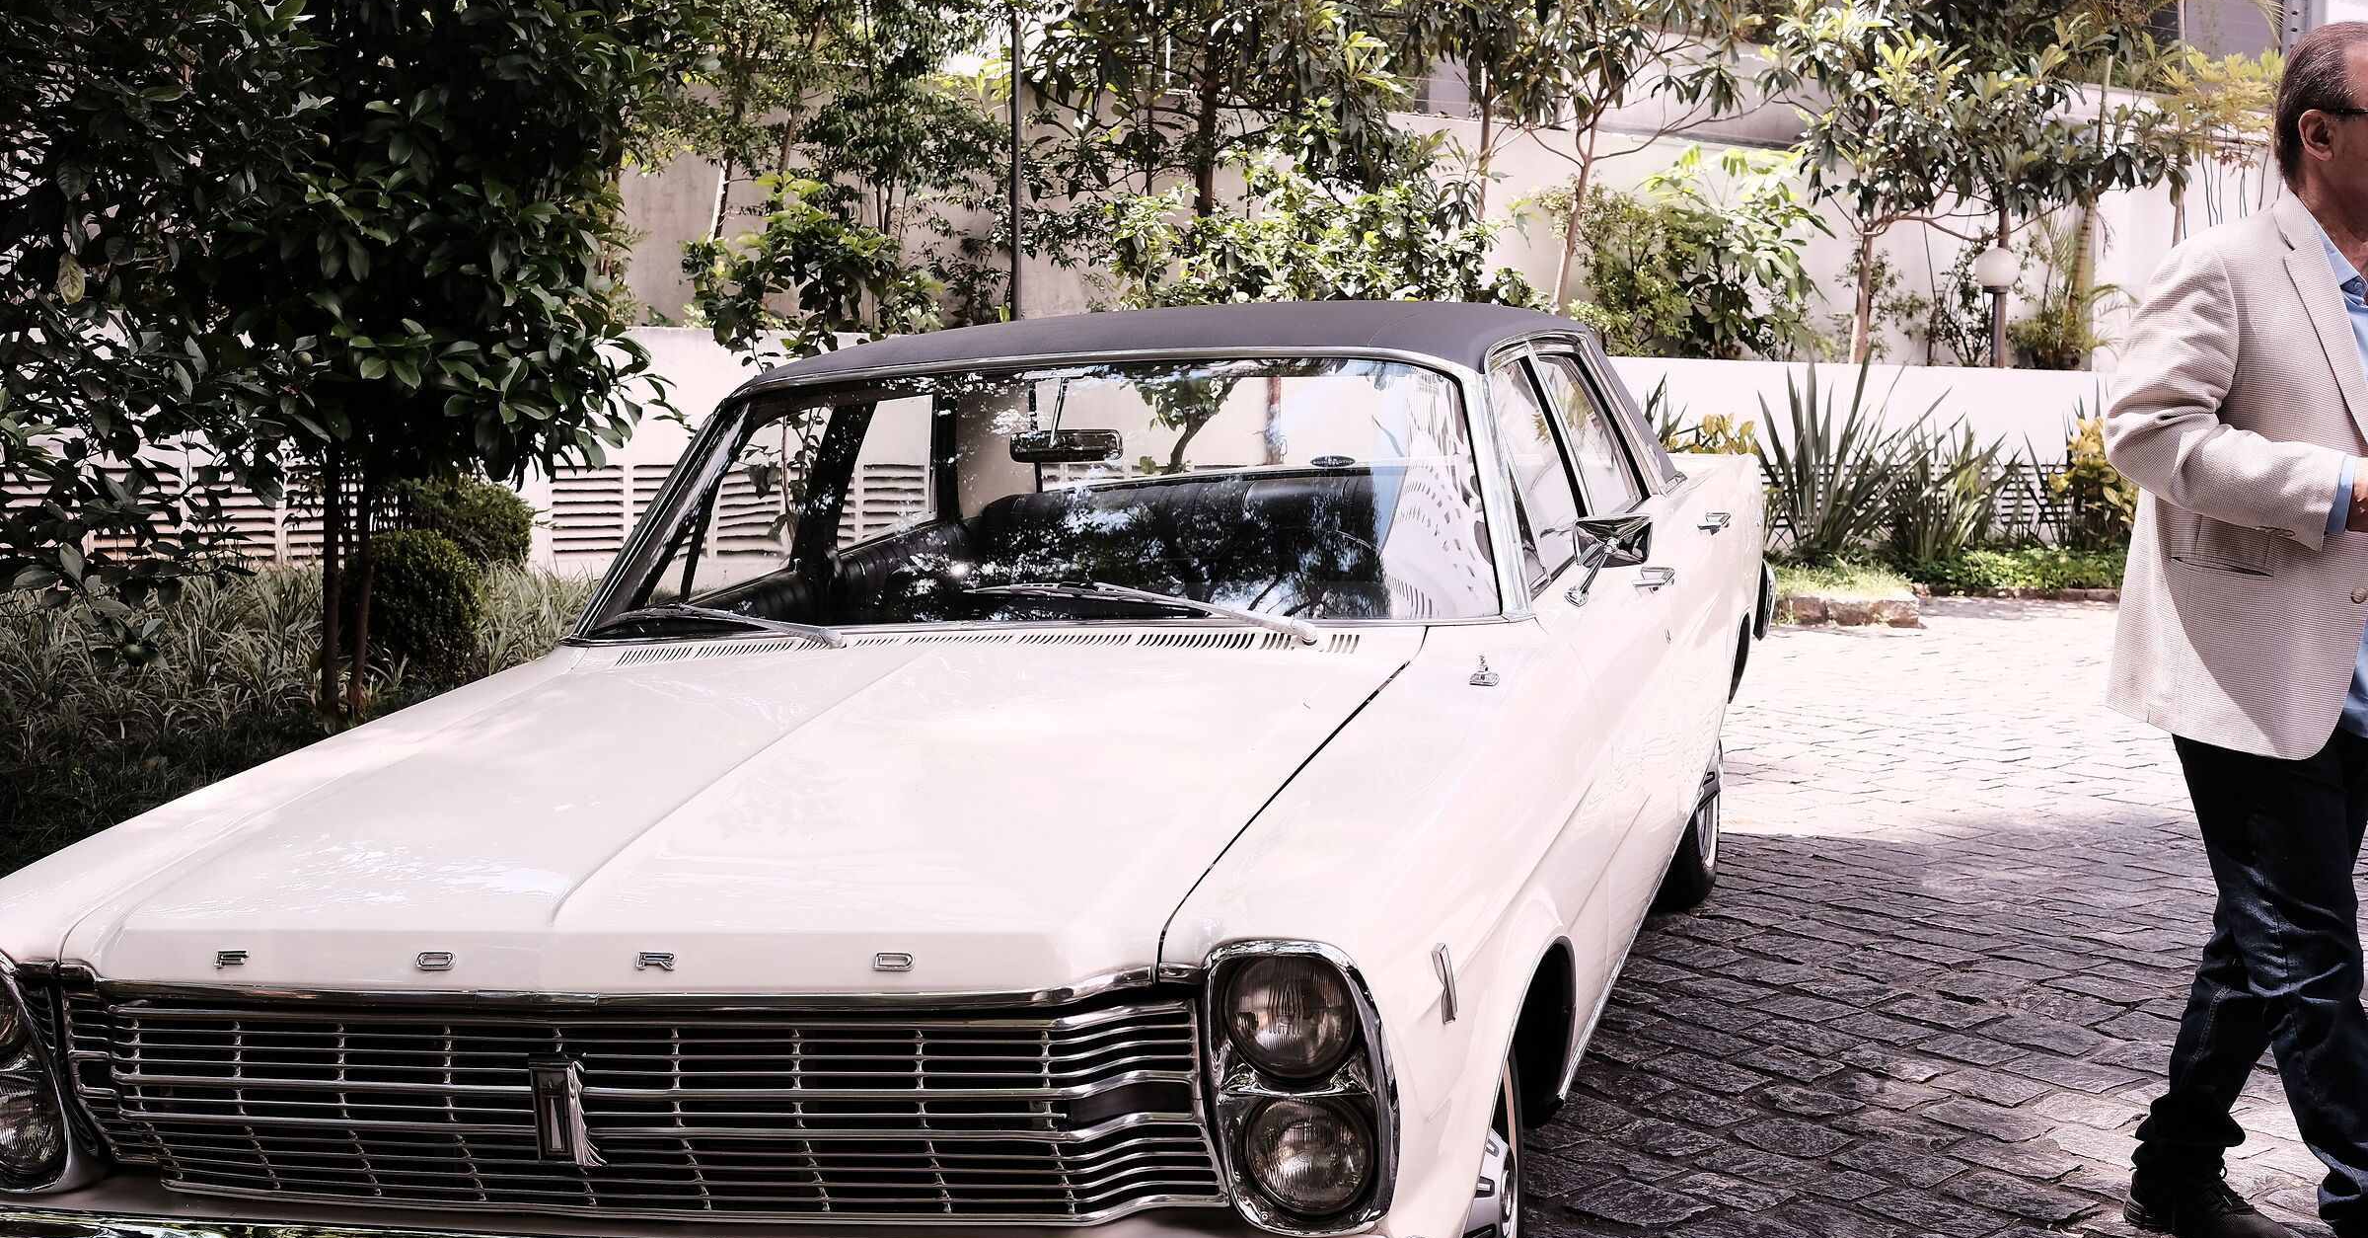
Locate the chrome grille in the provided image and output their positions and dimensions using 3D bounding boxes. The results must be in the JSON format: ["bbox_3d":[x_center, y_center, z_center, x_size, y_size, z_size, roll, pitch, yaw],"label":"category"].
[{"bbox_3d":[-0.675,0.544,3.091,1.420,0.275,0.155,-2,7,16],"label":"chrome grille"}]

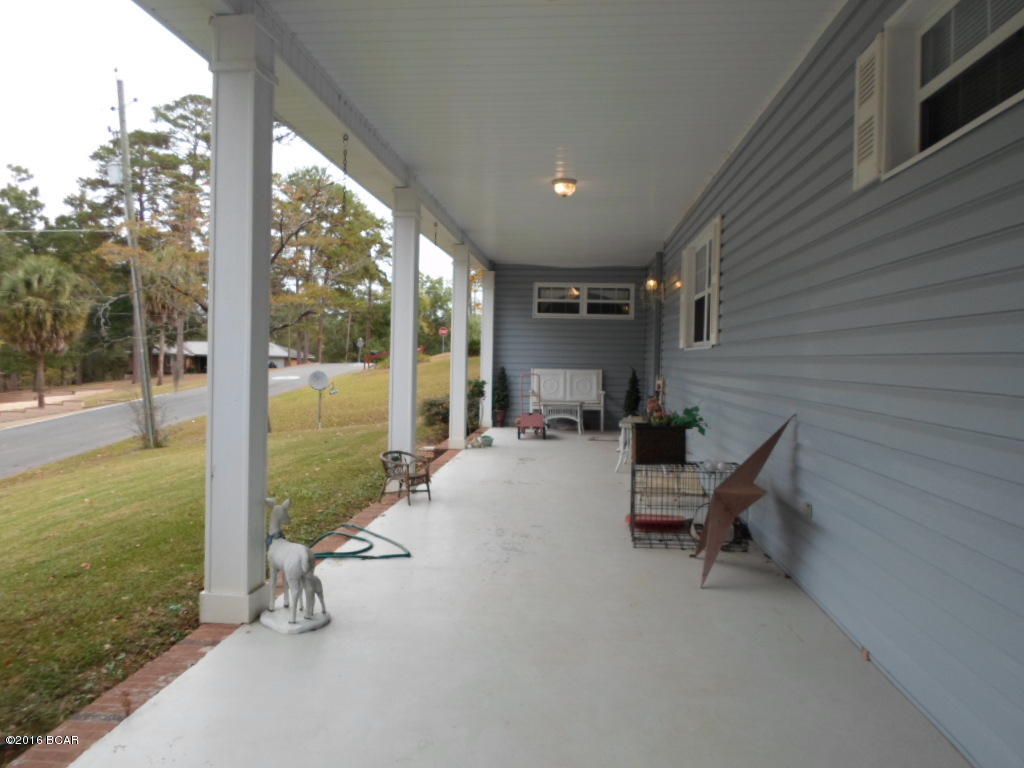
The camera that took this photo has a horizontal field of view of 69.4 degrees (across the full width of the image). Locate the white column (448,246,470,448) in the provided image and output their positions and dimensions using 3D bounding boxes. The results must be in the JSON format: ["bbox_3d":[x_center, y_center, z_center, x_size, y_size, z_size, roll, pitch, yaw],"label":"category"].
[{"bbox_3d":[-0.678,-0.481,9.722,0.218,2.652,0.218,1,2,5],"label":"white column"}]

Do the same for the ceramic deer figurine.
[{"bbox_3d":[-0.962,0.790,3.298,0.250,0.540,0.300,-1,3,-45],"label":"ceramic deer figurine"}]

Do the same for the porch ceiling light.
[{"bbox_3d":[0.474,-1.785,6.721,0.230,0.145,0.230,1,2,5],"label":"porch ceiling light"}]

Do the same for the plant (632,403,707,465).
[{"bbox_3d":[1.060,0.333,5.076,0.470,0.410,0.330,1,2,5],"label":"plant"}]

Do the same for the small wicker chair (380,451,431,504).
[{"bbox_3d":[-0.881,0.758,6.093,0.330,0.420,0.320,2,2,25],"label":"small wicker chair"}]

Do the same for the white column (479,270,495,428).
[{"bbox_3d":[-0.418,-0.578,12.673,0.218,2.652,0.218,1,2,5],"label":"white column"}]

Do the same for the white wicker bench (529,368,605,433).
[{"bbox_3d":[0.923,0.276,12.390,1.260,1.030,0.540,1,2,5],"label":"white wicker bench"}]

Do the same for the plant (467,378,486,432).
[{"bbox_3d":[-0.569,0.357,11.777,0.330,0.850,0.330,1,2,5],"label":"plant"}]

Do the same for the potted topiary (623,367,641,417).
[{"bbox_3d":[2.011,0.270,12.319,0.290,1.090,0.290,1,2,5],"label":"potted topiary"}]

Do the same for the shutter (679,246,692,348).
[{"bbox_3d":[1.971,-0.994,8.436,0.050,1.160,0.340,1,2,5],"label":"shutter"}]

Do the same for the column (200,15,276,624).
[{"bbox_3d":[-1.234,-0.270,3.330,0.218,2.652,0.218,1,2,5],"label":"column"}]

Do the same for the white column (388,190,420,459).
[{"bbox_3d":[-0.950,-0.377,6.580,0.218,2.652,0.218,1,2,5],"label":"white column"}]

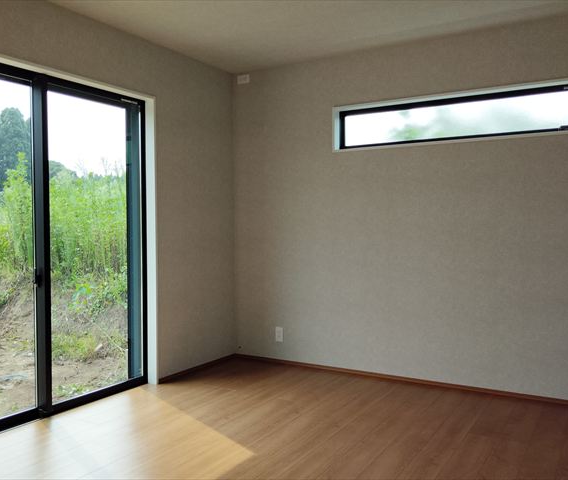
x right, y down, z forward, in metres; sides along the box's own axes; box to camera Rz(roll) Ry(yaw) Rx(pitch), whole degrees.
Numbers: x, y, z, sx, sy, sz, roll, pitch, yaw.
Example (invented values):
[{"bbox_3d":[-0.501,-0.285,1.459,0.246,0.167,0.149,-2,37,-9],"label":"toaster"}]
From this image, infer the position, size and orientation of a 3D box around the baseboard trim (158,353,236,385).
[{"bbox_3d":[-0.651,0.988,4.167,0.015,0.040,0.910,1,2,31],"label":"baseboard trim"}]

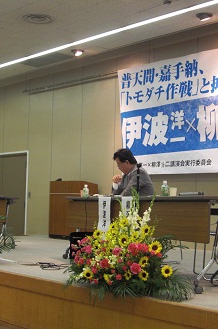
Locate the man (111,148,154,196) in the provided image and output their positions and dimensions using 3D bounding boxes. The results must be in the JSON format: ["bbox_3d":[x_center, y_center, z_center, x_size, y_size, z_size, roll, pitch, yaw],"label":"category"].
[{"bbox_3d":[0.266,0.467,6.580,0.640,1.260,0.490,3,-4,-21],"label":"man"}]

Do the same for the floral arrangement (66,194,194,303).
[{"bbox_3d":[0.158,0.583,4.280,0.880,0.750,0.660,0,-4,22],"label":"floral arrangement"}]

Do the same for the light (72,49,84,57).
[{"bbox_3d":[-0.543,-1.990,10.364,0.220,0.090,0.220,5,-6,-41],"label":"light"}]

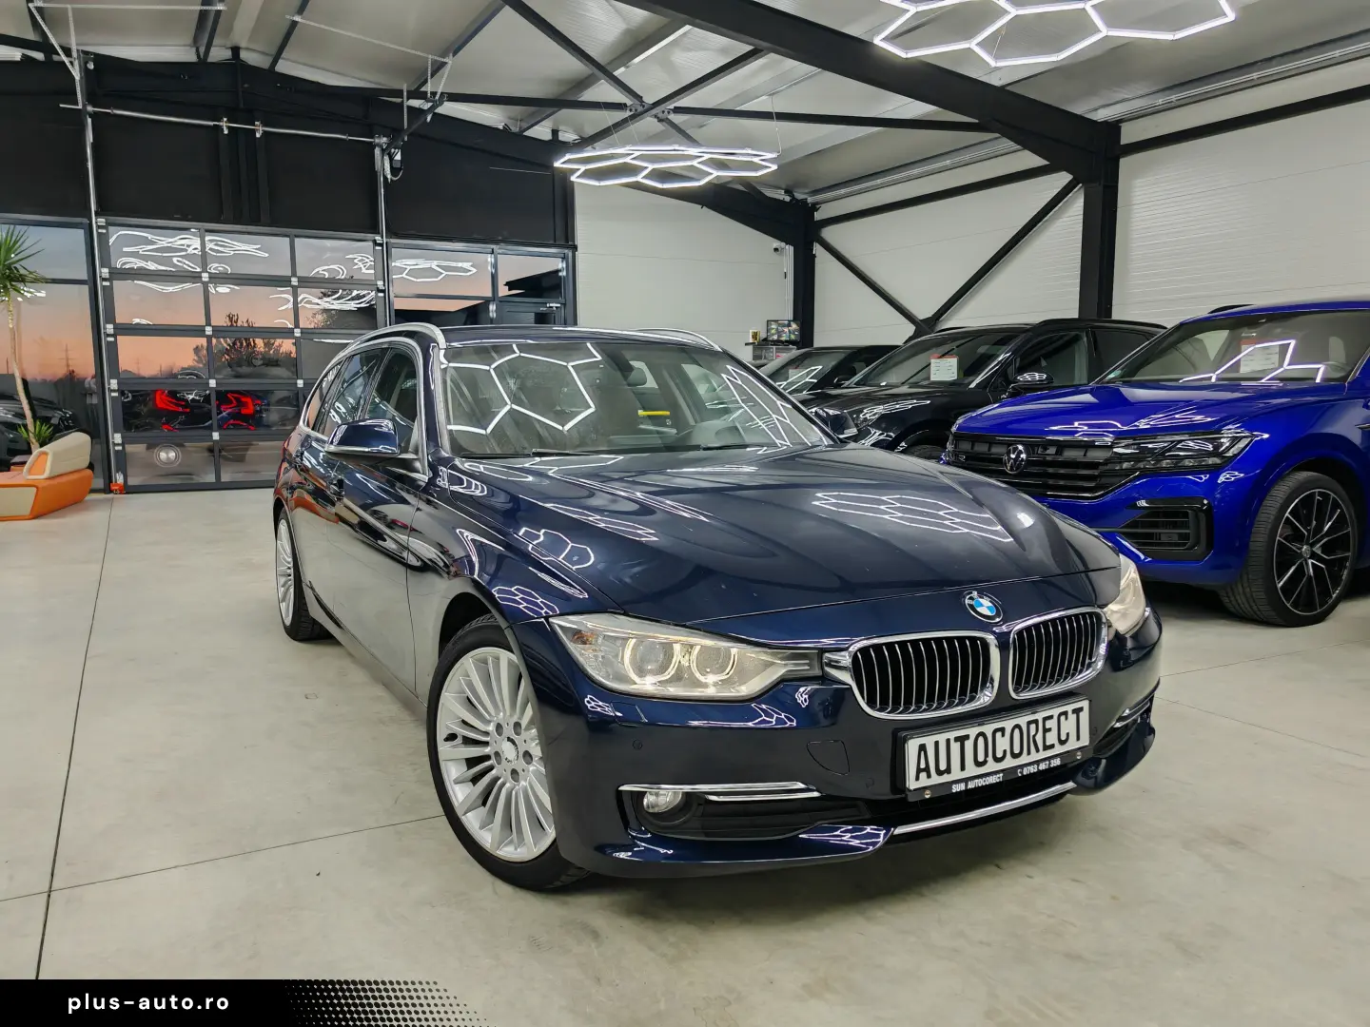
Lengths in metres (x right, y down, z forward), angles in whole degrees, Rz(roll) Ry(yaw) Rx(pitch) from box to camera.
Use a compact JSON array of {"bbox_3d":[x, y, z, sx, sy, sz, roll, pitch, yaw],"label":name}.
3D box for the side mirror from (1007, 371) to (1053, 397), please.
[{"bbox_3d":[2.391,-0.887,7.106,0.180,0.190,0.280,-4,8,-26],"label":"side mirror"}]

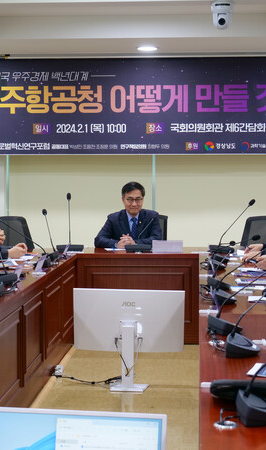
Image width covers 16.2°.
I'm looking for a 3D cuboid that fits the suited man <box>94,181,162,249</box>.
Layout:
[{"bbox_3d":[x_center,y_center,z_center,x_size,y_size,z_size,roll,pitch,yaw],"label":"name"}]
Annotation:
[{"bbox_3d":[-0.021,0.278,8.135,0.580,1.304,0.680,0,4,4],"label":"suited man"}]

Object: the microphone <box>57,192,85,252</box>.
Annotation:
[{"bbox_3d":[-0.522,-0.021,7.841,0.210,0.480,0.300,0,4,4],"label":"microphone"}]

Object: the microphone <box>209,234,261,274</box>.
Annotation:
[{"bbox_3d":[0.723,0.172,6.609,0.380,0.260,0.220,-1,4,-17],"label":"microphone"}]

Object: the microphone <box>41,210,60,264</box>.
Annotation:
[{"bbox_3d":[-0.648,0.069,7.273,0.200,0.380,0.370,-2,4,-23],"label":"microphone"}]

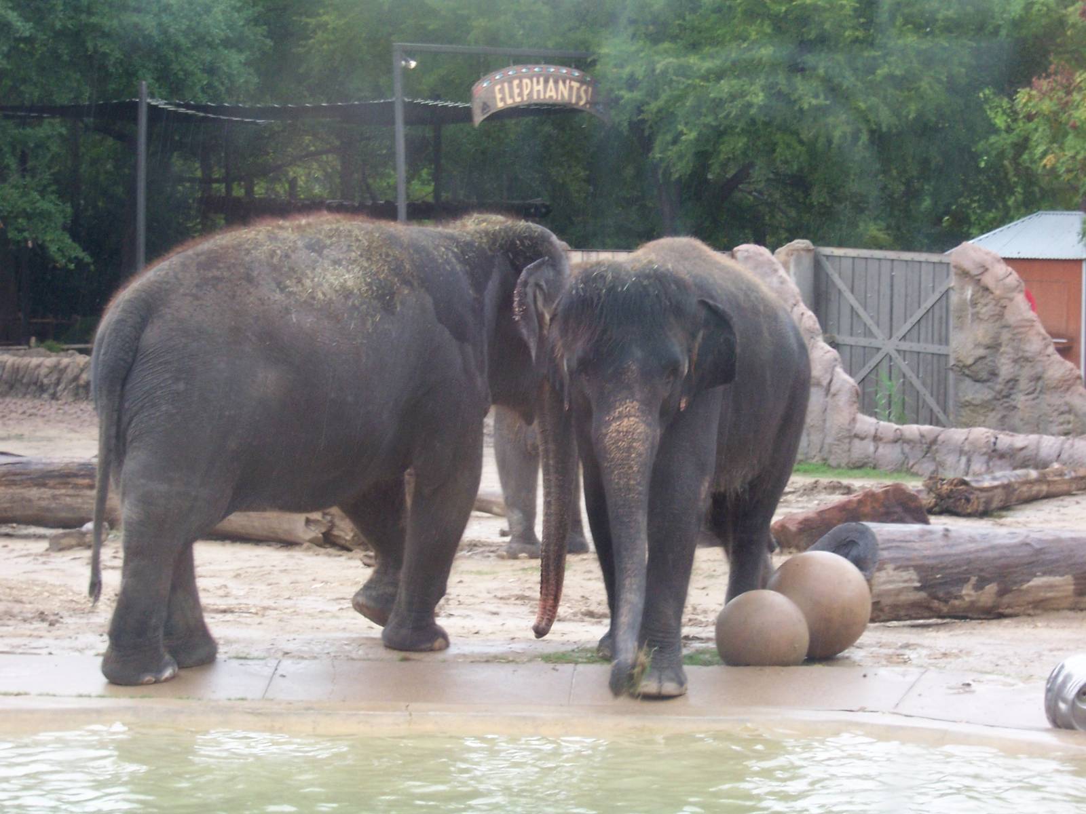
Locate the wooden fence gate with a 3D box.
[{"bbox_3d":[3.457,-0.614,33.800,1.650,1.920,0.100,3,5,29],"label":"wooden fence gate"}]

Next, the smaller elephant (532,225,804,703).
[{"bbox_3d":[0.783,0.248,19.051,1.300,2.400,3.000,2,5,14],"label":"smaller elephant"}]

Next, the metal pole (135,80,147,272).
[{"bbox_3d":[-5.671,-2.835,47.849,0.110,3.650,0.110,1,5,0],"label":"metal pole"}]

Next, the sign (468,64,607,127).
[{"bbox_3d":[-0.042,-4.417,48.000,2.250,0.860,0.120,-2,6,-31],"label":"sign"}]

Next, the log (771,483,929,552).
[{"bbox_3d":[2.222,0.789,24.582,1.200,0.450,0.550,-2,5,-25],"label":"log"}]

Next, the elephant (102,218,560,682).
[{"bbox_3d":[-1.136,0.164,19.197,3.000,2.500,1.220,-2,5,-31],"label":"elephant"}]

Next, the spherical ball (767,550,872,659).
[{"bbox_3d":[1.584,1.129,19.400,0.610,0.610,0.610,1,5,0],"label":"spherical ball"}]

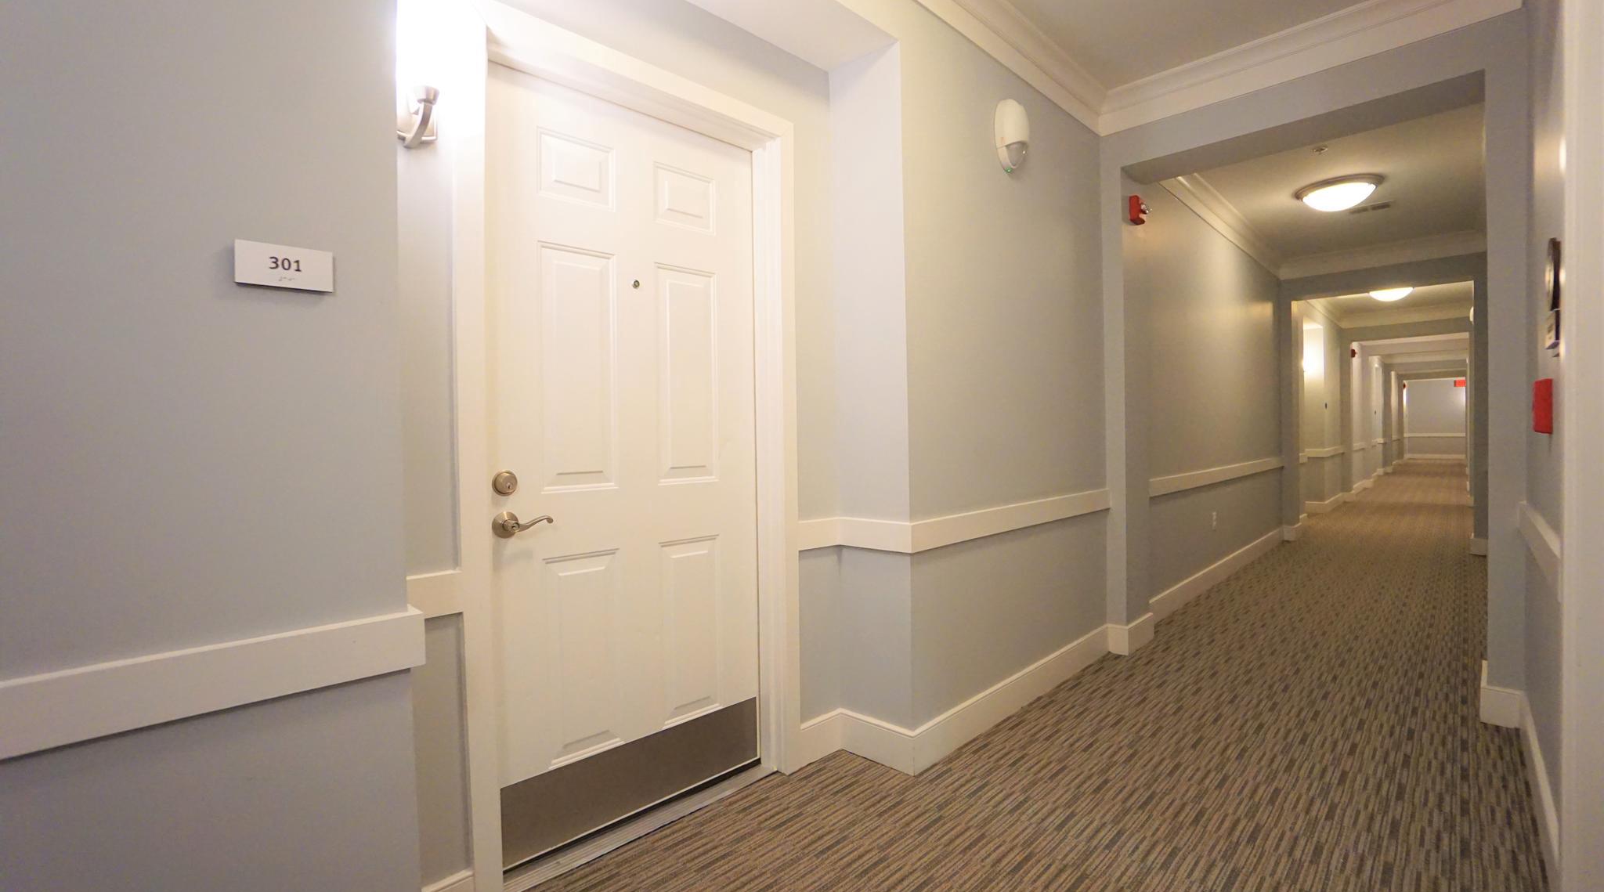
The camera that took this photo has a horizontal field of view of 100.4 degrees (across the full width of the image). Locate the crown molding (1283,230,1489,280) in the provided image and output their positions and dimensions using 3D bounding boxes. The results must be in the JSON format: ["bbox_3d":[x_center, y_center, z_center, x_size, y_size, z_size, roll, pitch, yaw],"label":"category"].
[{"bbox_3d":[5.100,-1.699,5.969,0.090,0.180,1.480,-2,1,-45],"label":"crown molding"}]

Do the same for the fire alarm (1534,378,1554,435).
[{"bbox_3d":[1.994,-0.102,1.801,0.105,0.148,0.037,-2,1,-45],"label":"fire alarm"}]

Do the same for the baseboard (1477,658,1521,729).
[{"bbox_3d":[2.648,0.943,2.534,0.390,0.133,0.122,-2,1,-45],"label":"baseboard"}]

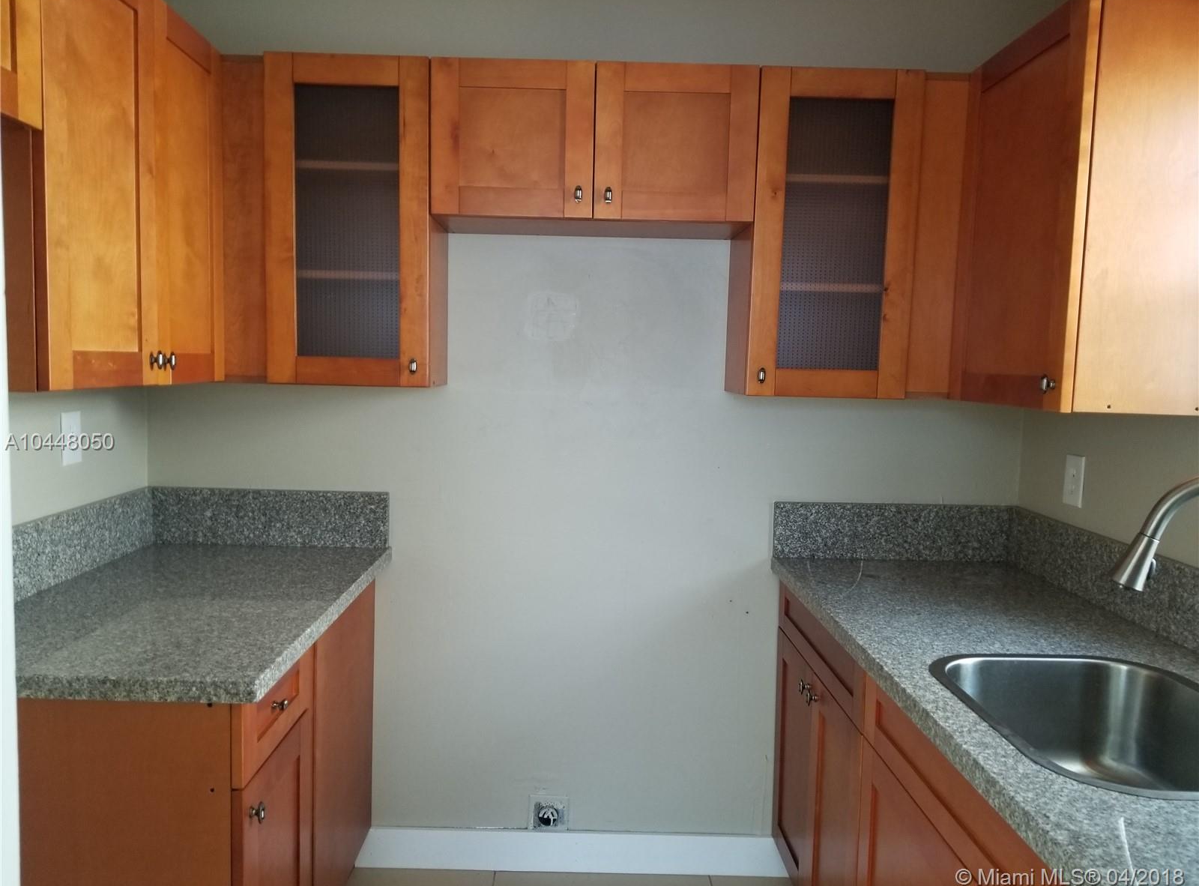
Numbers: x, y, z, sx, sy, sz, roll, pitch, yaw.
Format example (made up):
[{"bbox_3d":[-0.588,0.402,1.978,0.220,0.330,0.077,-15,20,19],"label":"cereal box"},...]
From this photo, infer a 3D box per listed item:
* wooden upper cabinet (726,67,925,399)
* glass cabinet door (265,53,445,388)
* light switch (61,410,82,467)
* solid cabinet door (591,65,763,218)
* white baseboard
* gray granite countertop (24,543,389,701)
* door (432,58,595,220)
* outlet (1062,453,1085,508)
[{"bbox_3d":[0.550,-0.500,2.279,0.383,0.758,0.317,1,5,-1],"label":"wooden upper cabinet"},{"bbox_3d":[-0.589,-0.528,2.254,0.379,0.758,0.317,1,5,-1],"label":"glass cabinet door"},{"bbox_3d":[-1.214,-0.010,2.073,0.008,0.118,0.073,1,5,-1],"label":"light switch"},{"bbox_3d":[0.177,-0.695,2.094,0.371,0.352,0.020,1,6,-1],"label":"solid cabinet door"},{"bbox_3d":[-0.074,1.163,2.569,1.235,0.115,0.015,1,5,-1],"label":"white baseboard"},{"bbox_3d":[-0.893,0.345,1.961,0.662,0.036,1.046,1,5,-1],"label":"gray granite countertop"},{"bbox_3d":[-0.200,-0.704,2.087,0.371,0.352,0.020,1,6,-1],"label":"door"},{"bbox_3d":[1.169,0.093,2.219,0.008,0.119,0.075,1,5,-1],"label":"outlet"}]

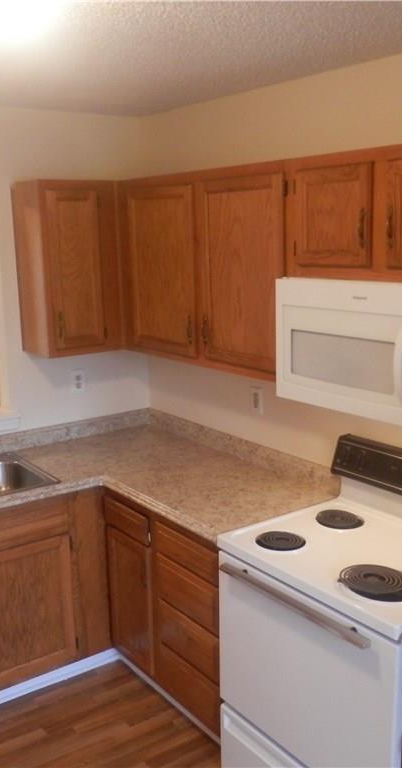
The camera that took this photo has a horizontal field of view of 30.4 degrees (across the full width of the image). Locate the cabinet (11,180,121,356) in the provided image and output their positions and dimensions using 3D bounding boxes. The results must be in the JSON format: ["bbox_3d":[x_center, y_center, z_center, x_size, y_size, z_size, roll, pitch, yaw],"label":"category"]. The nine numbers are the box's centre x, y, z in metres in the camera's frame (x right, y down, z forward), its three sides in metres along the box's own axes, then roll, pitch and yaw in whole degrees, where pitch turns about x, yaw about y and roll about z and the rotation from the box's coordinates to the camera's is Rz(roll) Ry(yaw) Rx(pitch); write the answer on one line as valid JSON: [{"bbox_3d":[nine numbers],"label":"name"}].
[{"bbox_3d":[-0.596,-0.525,3.363,0.380,0.750,0.322,-9,14,-35],"label":"cabinet"}]

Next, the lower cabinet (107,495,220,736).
[{"bbox_3d":[0.082,0.843,3.046,0.610,0.813,0.829,-9,14,-35],"label":"lower cabinet"}]

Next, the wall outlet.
[{"bbox_3d":[0.236,0.072,3.193,0.009,0.113,0.075,-9,14,-35],"label":"wall outlet"}]

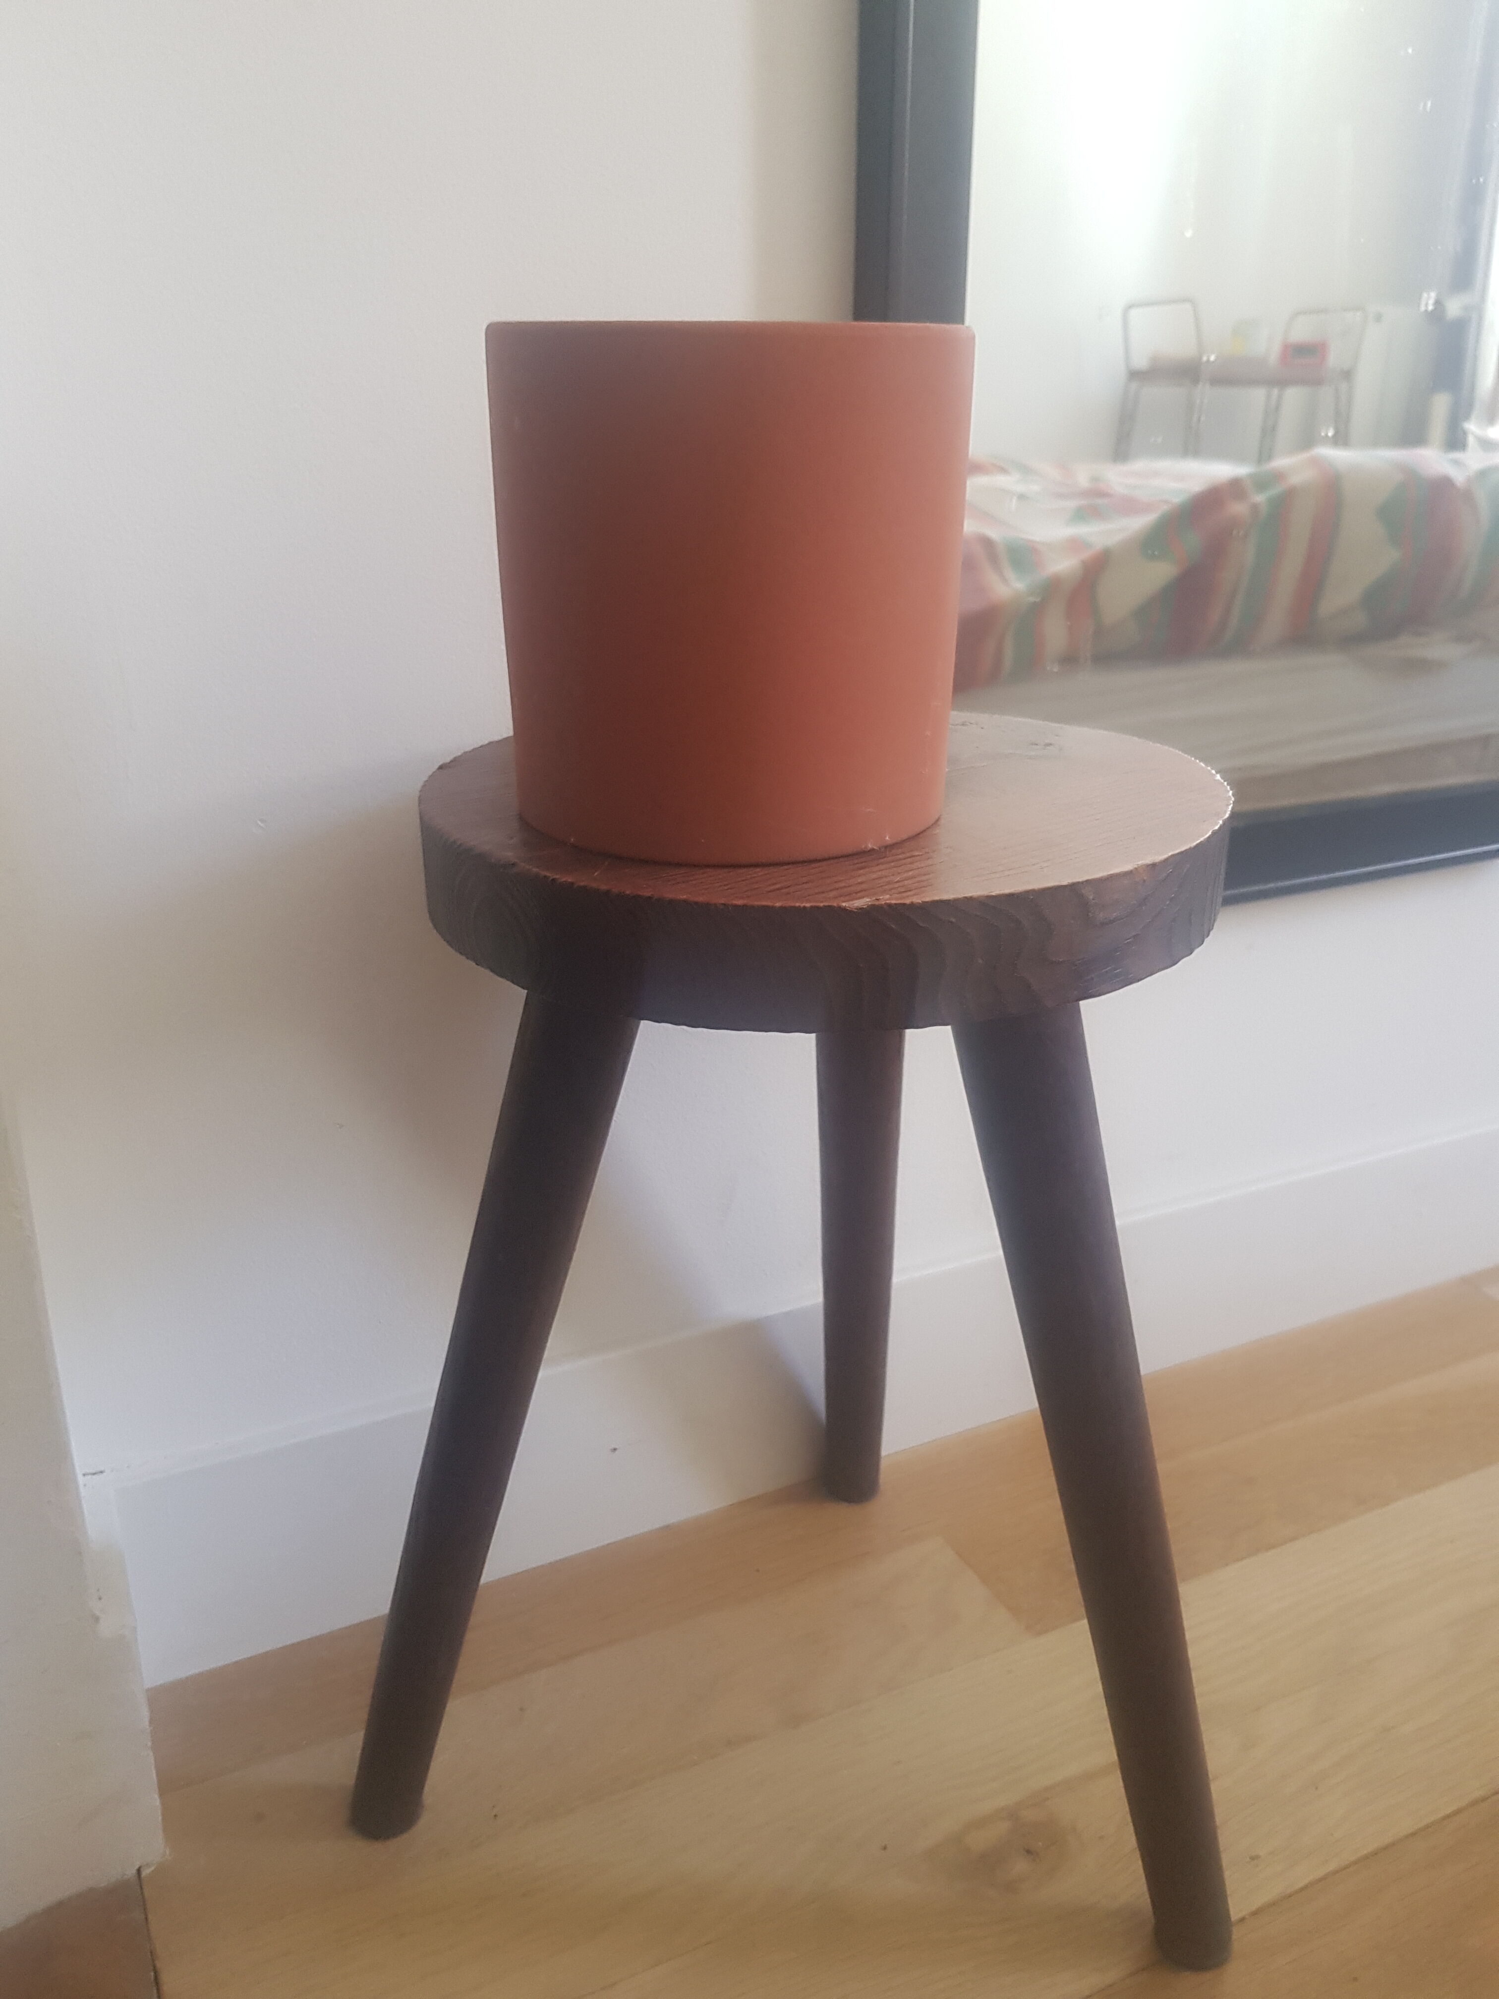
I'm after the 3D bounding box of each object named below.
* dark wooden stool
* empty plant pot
[{"bbox_3d":[0.030,0.127,0.650,0.385,0.468,0.343,4,23,11],"label":"dark wooden stool"},{"bbox_3d":[-0.005,-0.132,0.474,0.145,0.144,0.145,0,22,0],"label":"empty plant pot"}]

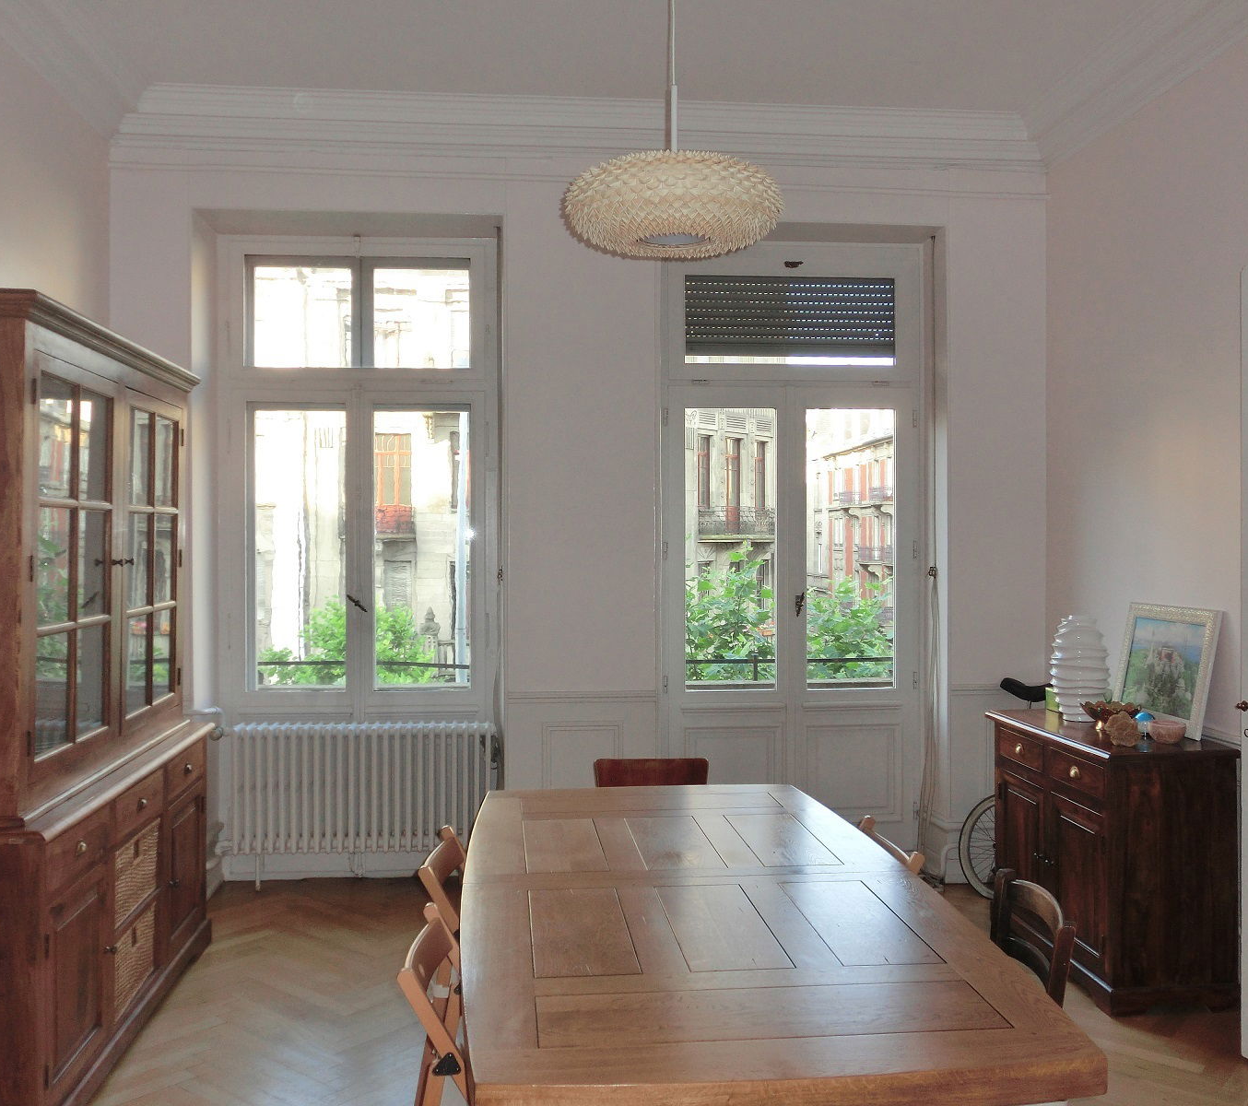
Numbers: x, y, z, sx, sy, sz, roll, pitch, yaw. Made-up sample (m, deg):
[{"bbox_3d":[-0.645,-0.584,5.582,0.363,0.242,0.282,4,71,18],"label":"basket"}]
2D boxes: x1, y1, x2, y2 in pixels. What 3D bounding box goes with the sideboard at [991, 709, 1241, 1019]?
[{"bbox_3d":[1.781,1.089,4.453,0.460,0.857,1.045,0,0,-6],"label":"sideboard"}]

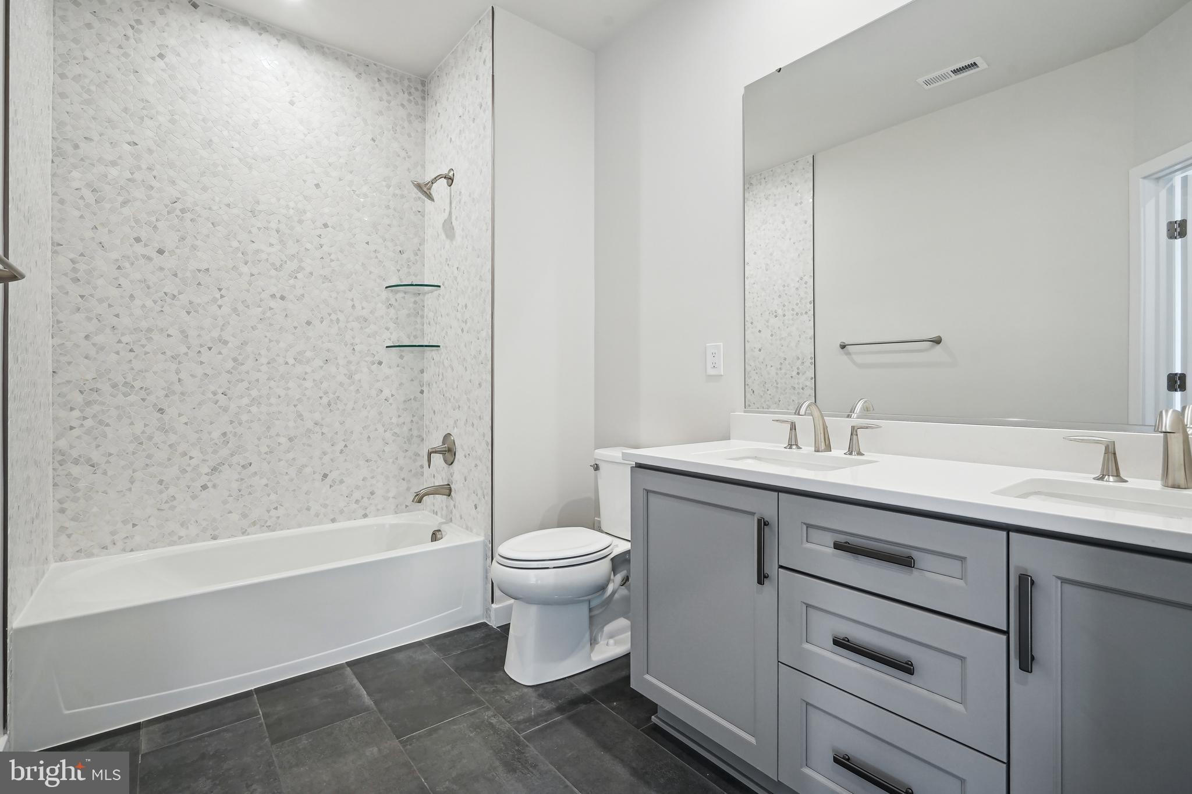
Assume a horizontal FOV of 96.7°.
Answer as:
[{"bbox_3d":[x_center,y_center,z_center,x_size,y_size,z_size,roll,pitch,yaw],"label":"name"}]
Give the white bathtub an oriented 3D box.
[{"bbox_3d":[-1.313,0.840,2.252,1.485,0.380,0.741,0,0,-39],"label":"white bathtub"}]

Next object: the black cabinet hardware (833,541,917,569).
[{"bbox_3d":[0.564,0.314,1.069,0.034,0.018,0.157,0,1,-39],"label":"black cabinet hardware"}]

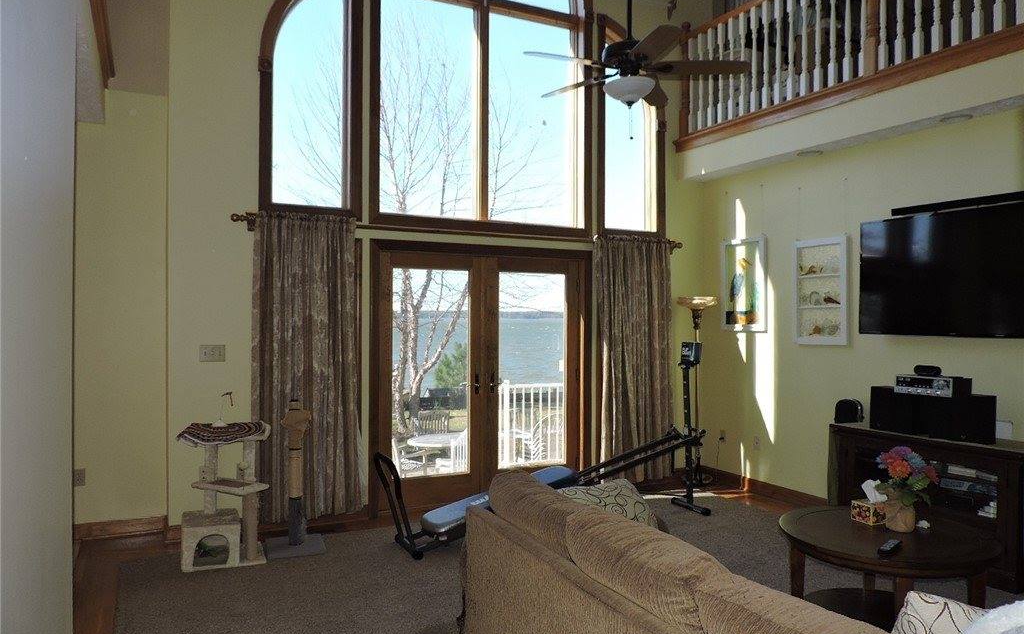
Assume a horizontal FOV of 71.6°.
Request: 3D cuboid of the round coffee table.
[{"bbox_3d":[1.780,1.284,3.419,0.951,0.495,0.951,0,0,0],"label":"round coffee table"}]

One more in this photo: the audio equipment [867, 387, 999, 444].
[{"bbox_3d":[2.724,0.621,4.608,0.700,0.275,0.240,0,0,45],"label":"audio equipment"}]

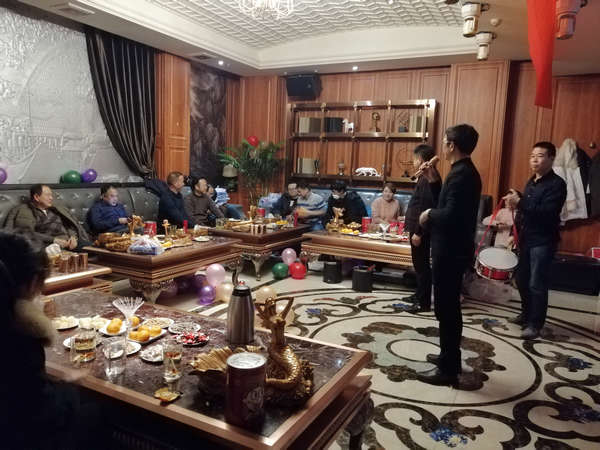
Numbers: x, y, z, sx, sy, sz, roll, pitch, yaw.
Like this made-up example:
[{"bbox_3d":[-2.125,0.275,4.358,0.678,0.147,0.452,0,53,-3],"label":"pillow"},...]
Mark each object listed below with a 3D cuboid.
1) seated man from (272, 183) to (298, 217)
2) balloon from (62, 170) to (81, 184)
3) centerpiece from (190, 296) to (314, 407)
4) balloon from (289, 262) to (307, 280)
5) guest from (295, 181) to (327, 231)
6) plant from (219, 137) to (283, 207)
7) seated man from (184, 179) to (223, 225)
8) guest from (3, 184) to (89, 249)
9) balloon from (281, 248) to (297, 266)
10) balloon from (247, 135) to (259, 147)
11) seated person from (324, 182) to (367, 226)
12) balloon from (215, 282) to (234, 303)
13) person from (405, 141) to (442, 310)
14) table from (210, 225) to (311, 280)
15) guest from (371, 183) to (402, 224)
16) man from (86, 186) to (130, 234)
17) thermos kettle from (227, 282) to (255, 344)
[{"bbox_3d":[-0.229,-0.063,7.313,0.560,1.220,0.800,4,7,14],"label":"seated man"},{"bbox_3d":[-2.564,-0.532,5.239,0.180,0.170,0.210,5,7,26],"label":"balloon"},{"bbox_3d":[-0.185,0.423,1.733,0.400,0.330,0.260,5,7,26],"label":"centerpiece"},{"bbox_3d":[-0.025,0.591,5.970,0.213,0.222,0.213,2,7,0],"label":"balloon"},{"bbox_3d":[0.185,-0.005,6.940,0.800,1.220,0.560,-4,9,-41],"label":"guest"},{"bbox_3d":[-0.831,-0.532,7.938,1.020,1.870,1.000,2,7,0],"label":"plant"},{"bbox_3d":[-1.290,-0.050,6.636,0.780,1.240,0.560,6,8,33],"label":"seated man"},{"bbox_3d":[-2.391,0.197,4.575,0.850,1.170,0.720,5,7,26],"label":"guest"},{"bbox_3d":[-0.154,0.443,6.280,0.205,0.245,0.205,2,7,0],"label":"balloon"},{"bbox_3d":[-0.741,-1.318,7.300,0.185,0.190,0.185,2,7,0],"label":"balloon"},{"bbox_3d":[0.609,0.021,6.671,0.600,1.260,0.850,5,7,26],"label":"seated person"},{"bbox_3d":[-0.788,0.704,4.884,0.200,0.210,0.200,2,7,0],"label":"balloon"},{"bbox_3d":[1.311,0.019,4.918,0.380,1.690,0.480,4,7,15],"label":"person"},{"bbox_3d":[-0.552,0.324,6.528,0.870,0.550,1.380,6,8,27],"label":"table"},{"bbox_3d":[1.161,0.039,6.645,0.500,1.220,0.750,5,8,27],"label":"guest"},{"bbox_3d":[-2.004,0.131,5.273,0.800,1.170,0.600,4,7,14],"label":"man"},{"bbox_3d":[-0.295,0.440,2.360,0.140,0.295,0.150,2,7,0],"label":"thermos kettle"}]

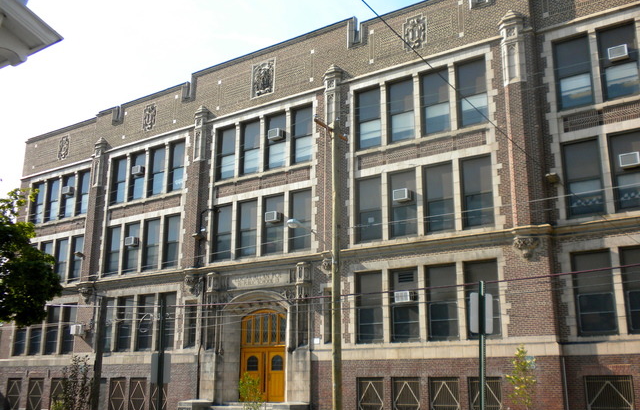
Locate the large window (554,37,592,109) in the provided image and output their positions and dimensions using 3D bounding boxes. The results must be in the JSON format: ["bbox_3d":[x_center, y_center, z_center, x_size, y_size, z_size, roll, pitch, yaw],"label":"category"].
[{"bbox_3d":[9.662,-4.984,26.012,1.309,2.877,0.220,-10,-18,34],"label":"large window"}]

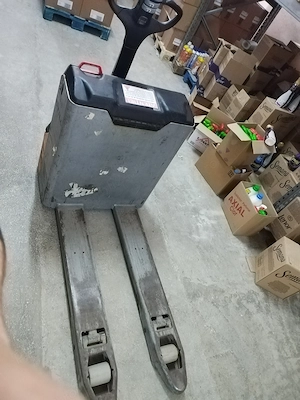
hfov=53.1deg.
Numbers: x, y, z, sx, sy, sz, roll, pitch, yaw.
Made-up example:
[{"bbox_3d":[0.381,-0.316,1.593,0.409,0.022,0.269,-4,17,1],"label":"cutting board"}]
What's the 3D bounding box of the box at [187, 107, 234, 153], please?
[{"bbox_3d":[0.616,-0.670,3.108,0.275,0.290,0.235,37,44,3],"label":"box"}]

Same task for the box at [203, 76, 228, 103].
[{"bbox_3d":[0.819,-1.308,3.615,0.221,0.222,0.156,16,46,-18],"label":"box"}]

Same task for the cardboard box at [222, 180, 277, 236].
[{"bbox_3d":[0.842,0.081,2.580,0.212,0.300,0.342,8,49,-25],"label":"cardboard box"}]

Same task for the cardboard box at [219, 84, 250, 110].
[{"bbox_3d":[0.999,-1.106,3.458,0.235,0.314,0.200,-1,54,-31],"label":"cardboard box"}]

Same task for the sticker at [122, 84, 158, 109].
[{"bbox_3d":[-0.044,-0.516,1.505,0.188,0.004,0.112,1,67,-30],"label":"sticker"}]

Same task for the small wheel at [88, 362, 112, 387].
[{"bbox_3d":[-0.235,0.816,1.410,0.087,0.086,0.086,1,52,-30],"label":"small wheel"}]

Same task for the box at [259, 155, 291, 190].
[{"bbox_3d":[1.346,-0.232,3.028,0.250,0.320,0.228,8,49,-25],"label":"box"}]

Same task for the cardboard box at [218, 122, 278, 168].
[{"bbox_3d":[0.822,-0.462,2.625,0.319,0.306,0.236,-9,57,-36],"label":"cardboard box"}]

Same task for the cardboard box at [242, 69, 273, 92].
[{"bbox_3d":[1.294,-1.512,3.747,0.295,0.295,0.245,7,50,-26],"label":"cardboard box"}]

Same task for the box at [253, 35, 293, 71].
[{"bbox_3d":[1.421,-1.700,3.531,0.295,0.290,0.245,7,50,-26],"label":"box"}]

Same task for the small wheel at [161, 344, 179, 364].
[{"bbox_3d":[0.104,0.822,1.605,0.087,0.086,0.086,1,52,-30],"label":"small wheel"}]

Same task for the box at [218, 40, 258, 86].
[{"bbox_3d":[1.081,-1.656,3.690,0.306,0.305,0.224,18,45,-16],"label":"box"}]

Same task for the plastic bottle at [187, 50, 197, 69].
[{"bbox_3d":[0.550,-1.826,3.927,0.065,0.235,0.075,-16,61,-39],"label":"plastic bottle"}]

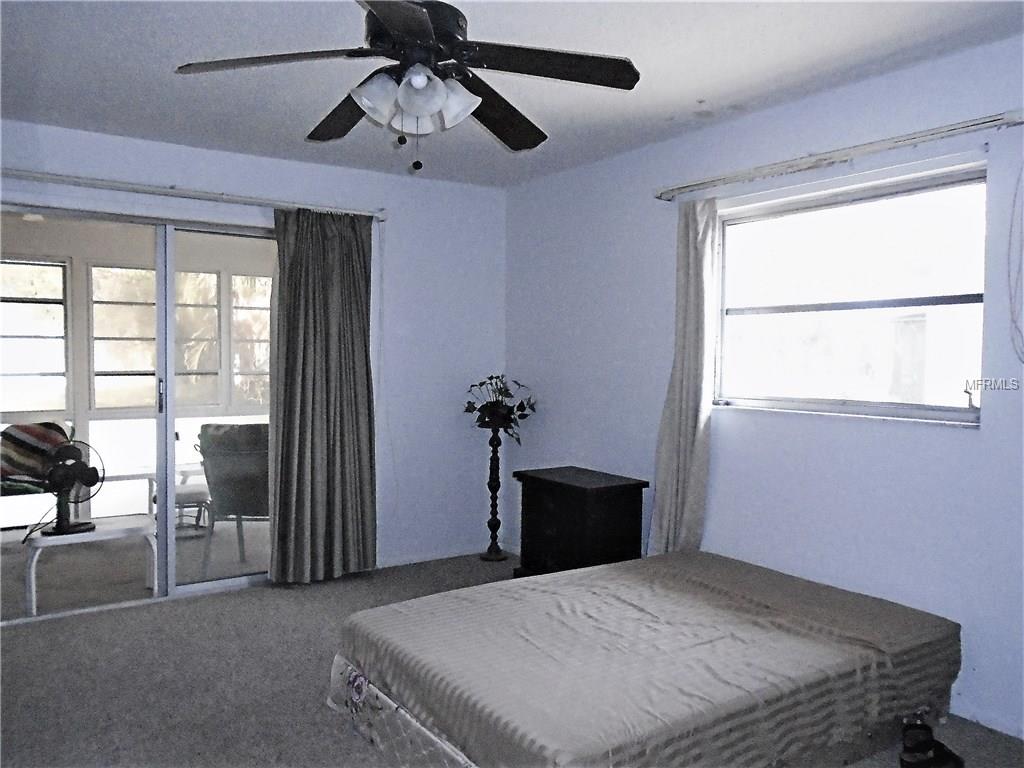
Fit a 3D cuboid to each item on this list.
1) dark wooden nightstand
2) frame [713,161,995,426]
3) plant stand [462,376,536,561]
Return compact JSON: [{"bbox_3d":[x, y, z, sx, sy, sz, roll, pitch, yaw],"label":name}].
[{"bbox_3d":[0.368,0.845,4.238,0.399,0.674,0.650,-1,3,-36],"label":"dark wooden nightstand"},{"bbox_3d":[1.375,-0.345,3.310,0.087,0.951,1.253,-1,3,-36],"label":"frame"},{"bbox_3d":[-0.089,0.543,5.061,0.430,1.206,0.430,0,2,0],"label":"plant stand"}]

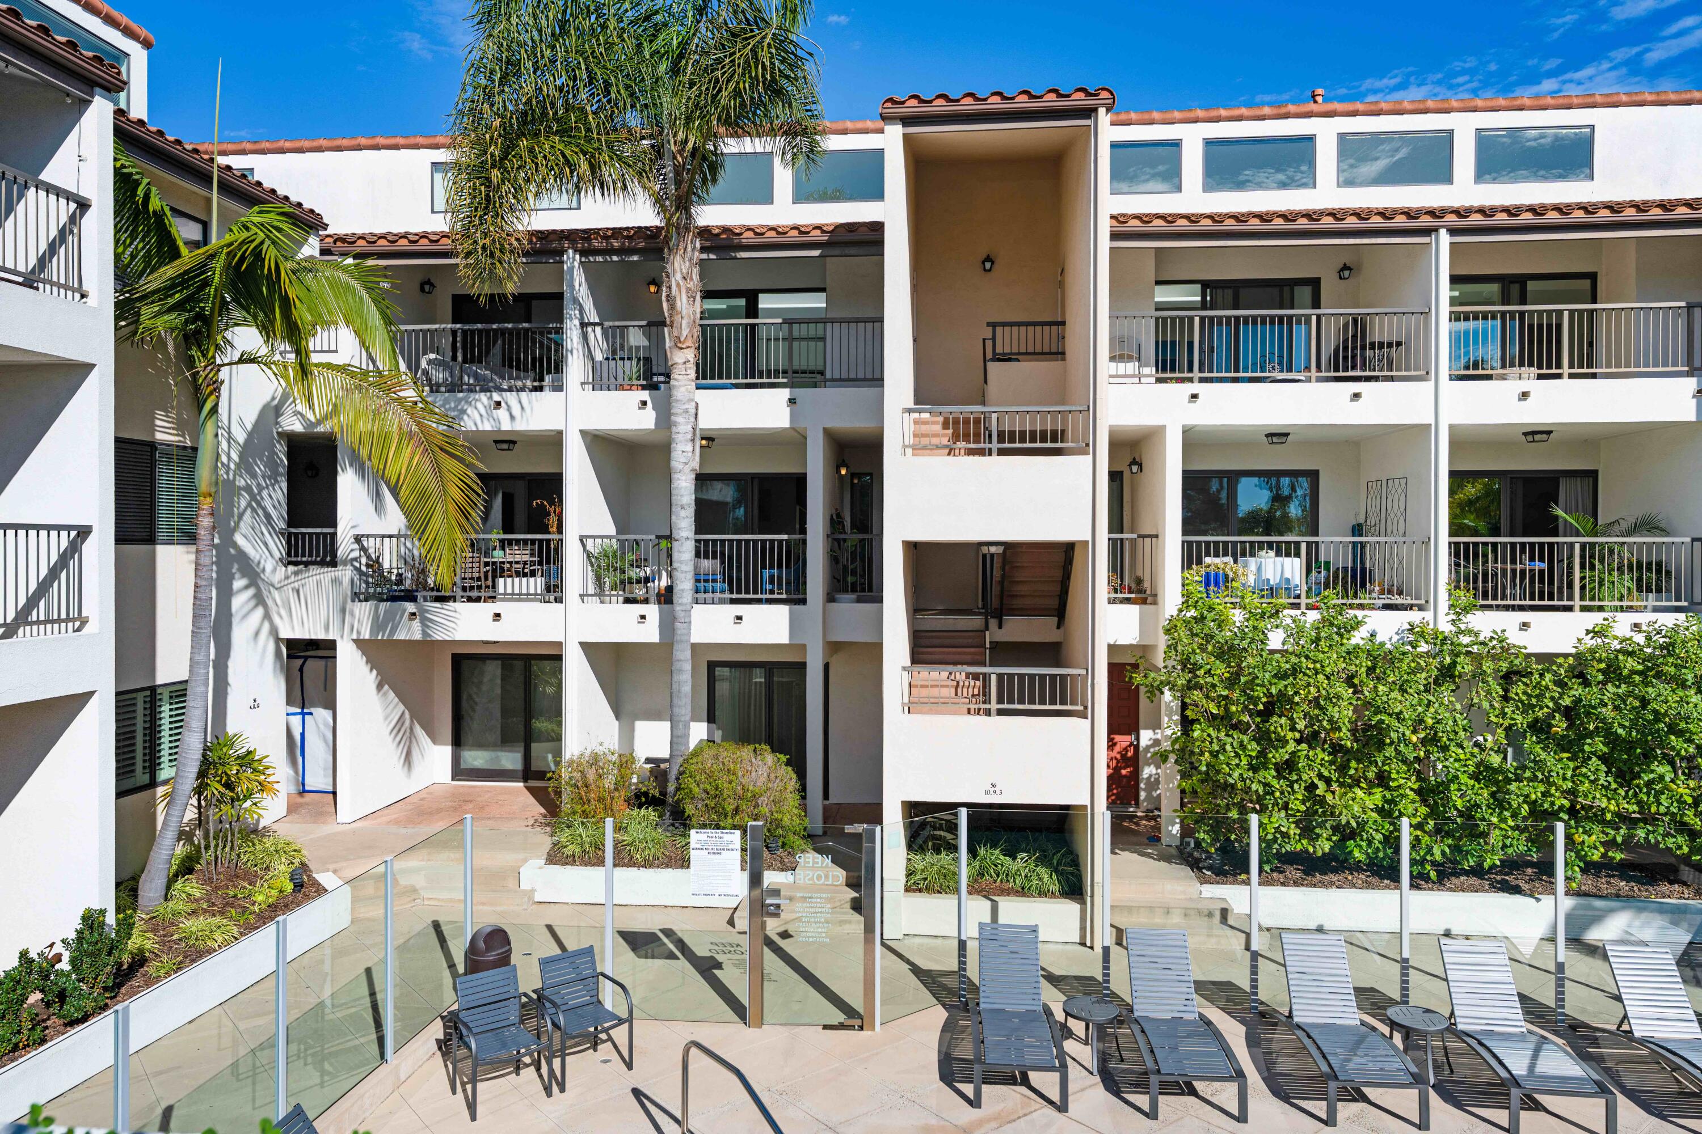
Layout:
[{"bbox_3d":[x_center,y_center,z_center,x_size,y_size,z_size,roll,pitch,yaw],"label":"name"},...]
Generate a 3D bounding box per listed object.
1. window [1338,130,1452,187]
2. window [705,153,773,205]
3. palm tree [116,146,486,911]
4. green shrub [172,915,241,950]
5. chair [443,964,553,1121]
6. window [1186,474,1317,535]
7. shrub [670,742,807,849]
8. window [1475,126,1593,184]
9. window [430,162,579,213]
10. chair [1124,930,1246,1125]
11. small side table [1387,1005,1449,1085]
[{"bbox_3d":[7.731,-5.792,16.101,1.570,0.790,0.100,0,0,6],"label":"window"},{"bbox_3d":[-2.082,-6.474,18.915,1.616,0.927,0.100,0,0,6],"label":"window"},{"bbox_3d":[-5.760,-0.385,11.818,4.200,8.100,3.700,0,0,6],"label":"palm tree"},{"bbox_3d":[-6.355,3.548,11.104,0.600,0.260,0.600,0,0,6],"label":"green shrub"},{"bbox_3d":[-2.723,3.650,8.782,0.600,0.900,0.600,0,0,-39],"label":"chair"},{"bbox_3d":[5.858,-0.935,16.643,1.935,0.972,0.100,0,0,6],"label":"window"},{"bbox_3d":[-1.359,2.756,13.818,1.620,1.300,1.400,0,0,6],"label":"shrub"},{"bbox_3d":[9.891,-5.961,16.415,1.629,0.799,0.100,0,0,6],"label":"window"},{"bbox_3d":[-5.889,-6.476,19.345,2.663,0.925,0.100,0,0,6],"label":"window"},{"bbox_3d":[2.547,3.515,8.895,0.680,0.870,1.620,0,0,5],"label":"chair"},{"bbox_3d":[4.471,3.751,8.928,0.460,0.405,0.460,0,0,6],"label":"small side table"}]

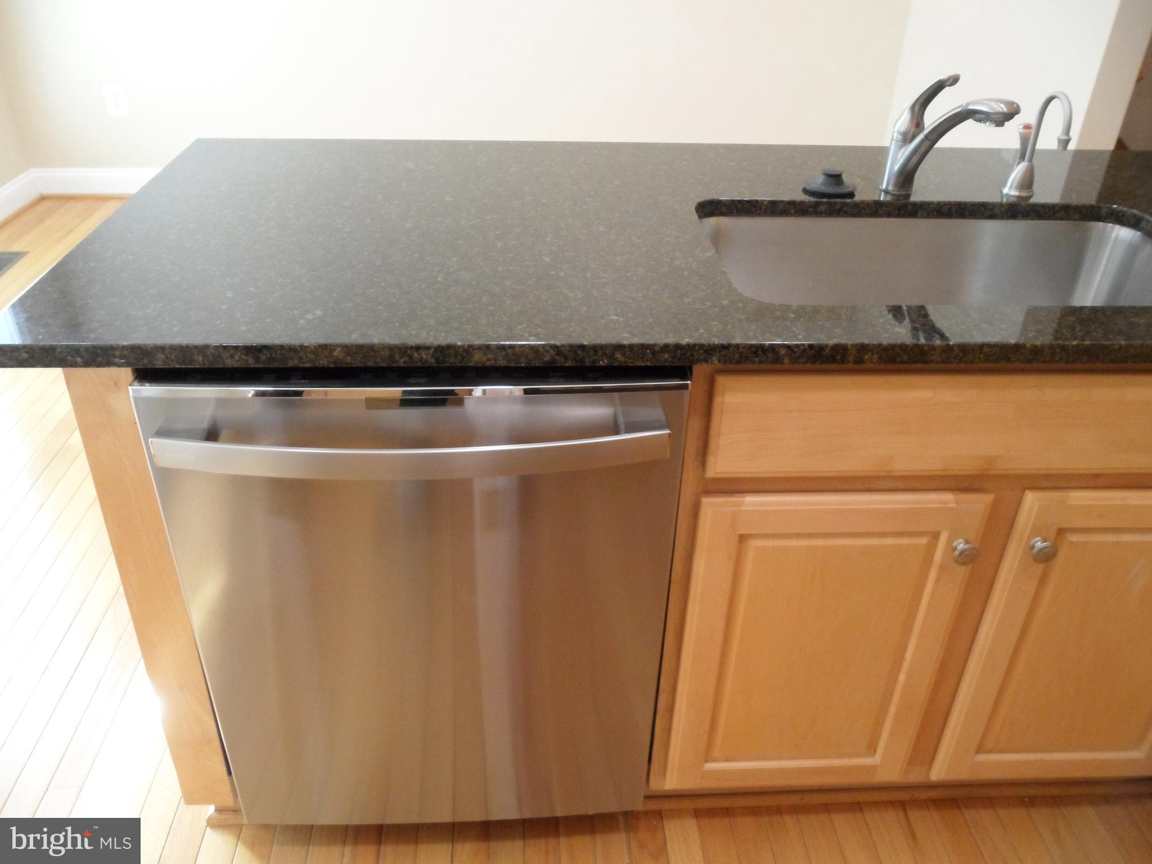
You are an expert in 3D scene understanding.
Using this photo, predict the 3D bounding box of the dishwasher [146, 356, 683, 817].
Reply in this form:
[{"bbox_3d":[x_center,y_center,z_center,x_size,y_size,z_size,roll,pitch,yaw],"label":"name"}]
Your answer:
[{"bbox_3d":[-0.203,0.143,1.424,0.603,0.820,0.640,0,32,-4],"label":"dishwasher"}]

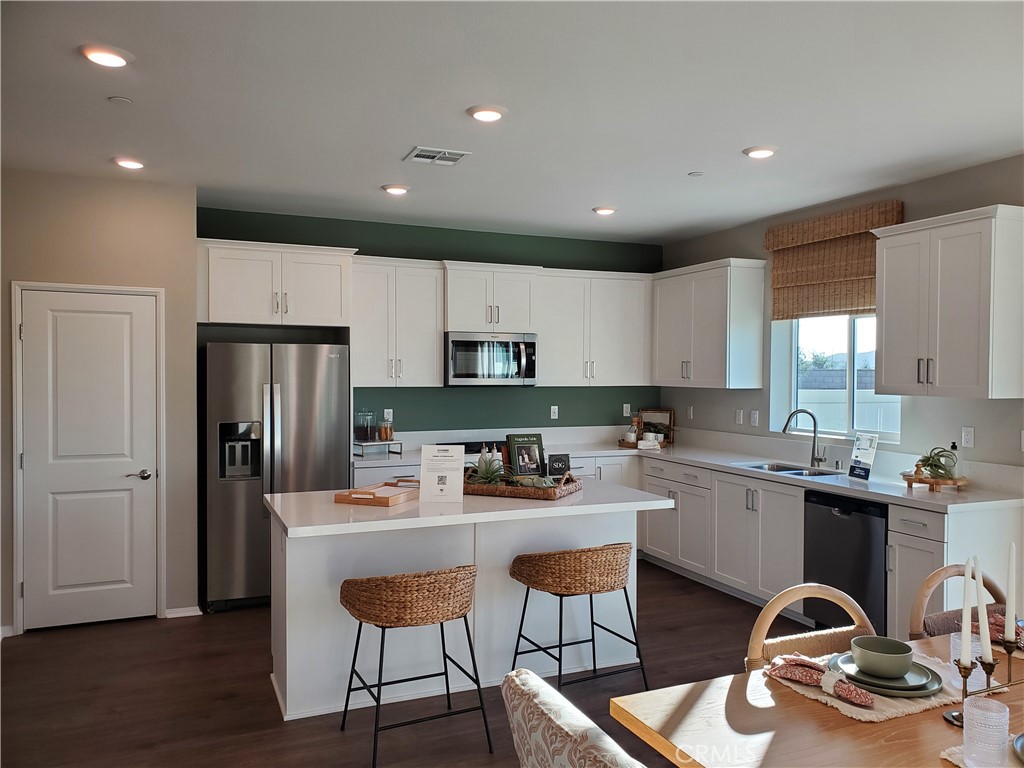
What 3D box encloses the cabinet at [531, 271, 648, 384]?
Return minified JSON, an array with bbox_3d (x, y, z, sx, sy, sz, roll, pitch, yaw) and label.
[{"bbox_3d":[0.645,-0.466,6.694,1.125,0.970,0.337,0,1,-23],"label":"cabinet"}]

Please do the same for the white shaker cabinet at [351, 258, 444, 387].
[{"bbox_3d":[-0.964,-0.477,6.168,0.770,1.000,0.360,0,1,-23],"label":"white shaker cabinet"}]

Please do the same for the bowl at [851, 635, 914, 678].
[{"bbox_3d":[0.973,0.727,2.025,0.150,0.072,0.150,0,1,0],"label":"bowl"}]

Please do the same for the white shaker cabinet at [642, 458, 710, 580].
[{"bbox_3d":[1.546,0.999,6.062,0.625,0.786,0.857,0,1,-23],"label":"white shaker cabinet"}]

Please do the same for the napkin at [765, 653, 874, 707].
[{"bbox_3d":[0.795,0.757,1.982,0.133,0.046,0.315,0,1,-23],"label":"napkin"}]

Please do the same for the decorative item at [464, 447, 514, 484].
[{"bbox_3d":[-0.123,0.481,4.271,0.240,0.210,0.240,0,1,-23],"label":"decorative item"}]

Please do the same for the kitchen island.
[{"bbox_3d":[-0.241,1.053,4.105,1.963,0.901,0.966,0,1,-23],"label":"kitchen island"}]

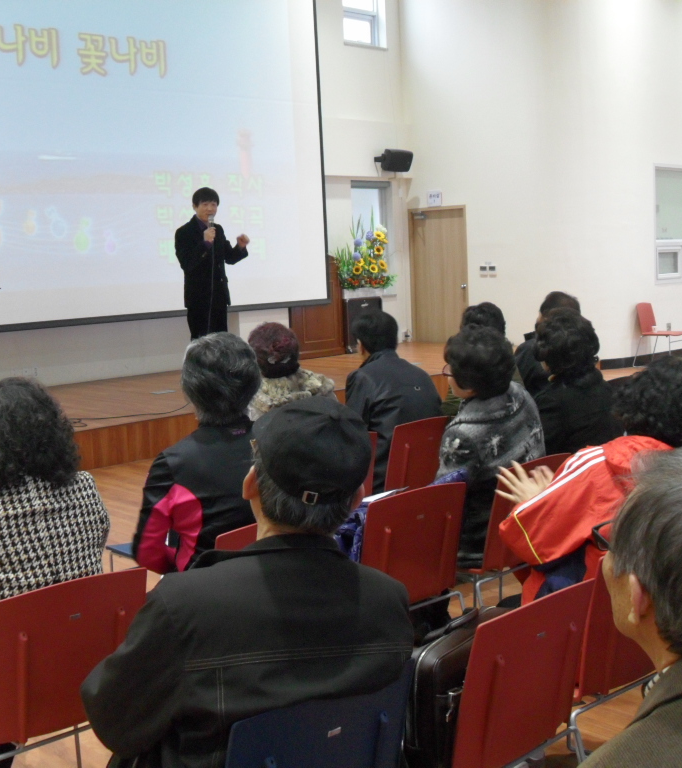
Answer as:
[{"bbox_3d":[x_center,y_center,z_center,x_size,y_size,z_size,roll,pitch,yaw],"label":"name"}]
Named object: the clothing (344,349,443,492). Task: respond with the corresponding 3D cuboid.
[{"bbox_3d":[0.237,0.164,4.771,0.520,0.680,0.500,-7,8,-33],"label":"clothing"}]

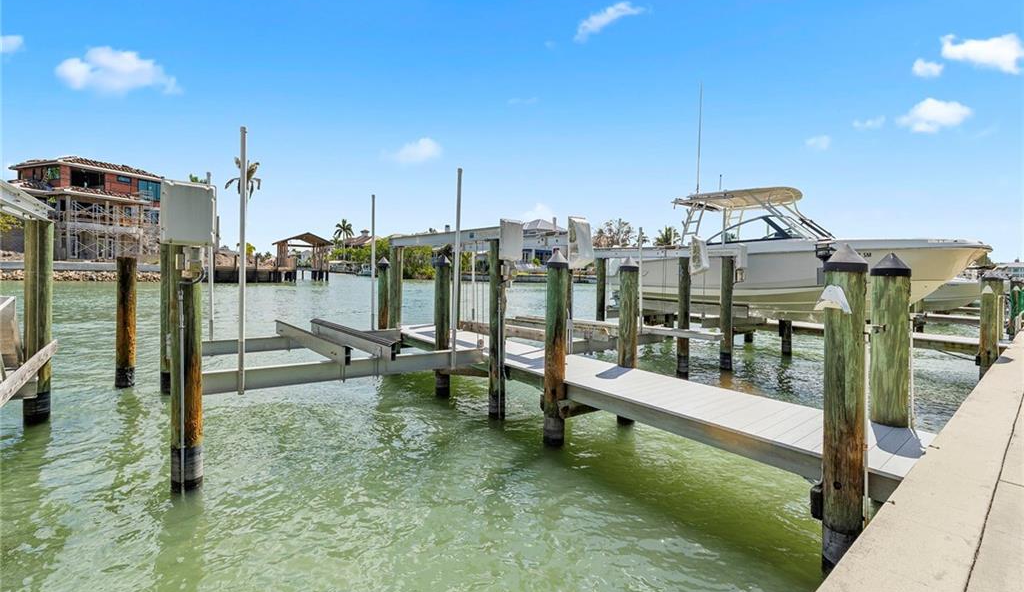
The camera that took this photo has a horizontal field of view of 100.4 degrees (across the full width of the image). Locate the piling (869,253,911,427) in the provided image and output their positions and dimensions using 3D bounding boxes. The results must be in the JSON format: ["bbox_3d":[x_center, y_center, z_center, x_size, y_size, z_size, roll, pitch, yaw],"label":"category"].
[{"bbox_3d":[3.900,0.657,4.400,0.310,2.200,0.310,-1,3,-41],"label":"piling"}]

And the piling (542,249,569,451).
[{"bbox_3d":[0.620,0.704,6.080,0.300,2.710,0.300,1,3,0],"label":"piling"}]

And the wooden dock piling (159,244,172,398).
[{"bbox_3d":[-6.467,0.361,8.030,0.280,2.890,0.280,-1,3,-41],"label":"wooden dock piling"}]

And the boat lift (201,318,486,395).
[{"bbox_3d":[-3.200,0.851,7.359,4.100,0.520,3.950,-2,5,-39],"label":"boat lift"}]

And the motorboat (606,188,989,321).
[{"bbox_3d":[6.582,-1.181,12.100,2.900,3.400,9.200,-1,3,-41],"label":"motorboat"}]

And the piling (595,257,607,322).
[{"bbox_3d":[2.381,0.355,11.316,0.255,2.743,0.255,-2,5,-39],"label":"piling"}]

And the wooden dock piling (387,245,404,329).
[{"bbox_3d":[-2.694,0.302,9.861,0.275,2.901,0.275,-2,5,-39],"label":"wooden dock piling"}]

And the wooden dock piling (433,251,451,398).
[{"bbox_3d":[-1.341,0.550,8.230,0.280,2.670,0.280,-1,3,-41],"label":"wooden dock piling"}]

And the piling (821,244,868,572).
[{"bbox_3d":[2.634,0.914,3.363,0.280,2.626,0.280,-2,5,-39],"label":"piling"}]

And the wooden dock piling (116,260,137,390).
[{"bbox_3d":[-7.636,0.507,8.438,0.285,2.566,0.285,-2,5,-39],"label":"wooden dock piling"}]

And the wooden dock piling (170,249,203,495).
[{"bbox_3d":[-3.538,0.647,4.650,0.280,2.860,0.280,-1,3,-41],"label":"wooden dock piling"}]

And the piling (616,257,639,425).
[{"bbox_3d":[1.802,0.707,6.627,0.280,2.617,0.280,-2,5,-39],"label":"piling"}]

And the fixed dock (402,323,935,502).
[{"bbox_3d":[0.389,1.185,7.354,1.400,0.260,9.900,-2,5,-39],"label":"fixed dock"}]

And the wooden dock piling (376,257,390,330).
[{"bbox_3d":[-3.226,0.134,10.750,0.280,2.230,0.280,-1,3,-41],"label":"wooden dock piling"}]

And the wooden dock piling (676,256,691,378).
[{"bbox_3d":[3.872,0.491,9.616,0.260,2.731,0.260,-2,5,-39],"label":"wooden dock piling"}]

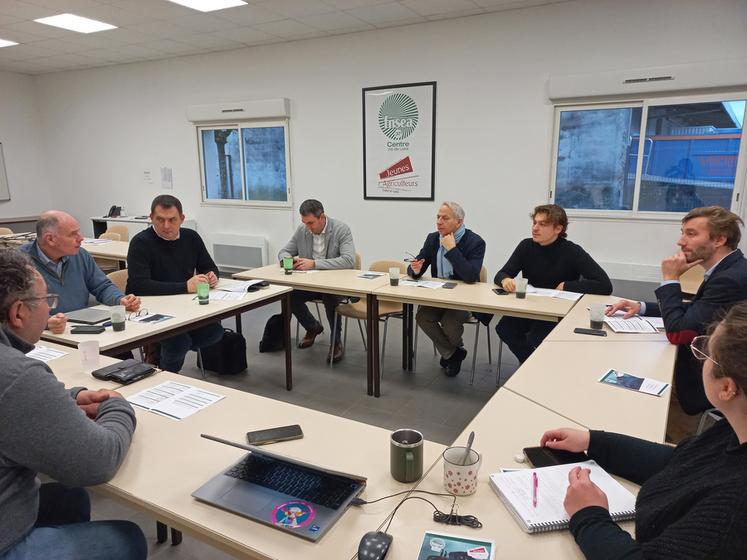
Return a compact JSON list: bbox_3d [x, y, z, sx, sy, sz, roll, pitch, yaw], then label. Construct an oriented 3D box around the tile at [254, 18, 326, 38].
[{"bbox_3d":[-0.930,-2.763,5.965,0.600,0.020,0.600,6,13,27],"label":"tile"}]

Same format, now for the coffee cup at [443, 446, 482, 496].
[{"bbox_3d":[0.226,0.472,1.343,0.112,0.086,0.087,-12,16,-43],"label":"coffee cup"}]

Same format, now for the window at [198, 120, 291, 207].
[{"bbox_3d":[-1.710,-1.514,7.065,1.490,1.060,0.080,6,13,27],"label":"window"}]

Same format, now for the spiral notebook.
[{"bbox_3d":[0.482,0.531,1.349,0.312,0.018,0.225,-3,12,-12],"label":"spiral notebook"}]

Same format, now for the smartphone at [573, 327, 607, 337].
[{"bbox_3d":[1.049,0.250,2.602,0.150,0.009,0.075,6,13,30],"label":"smartphone"}]

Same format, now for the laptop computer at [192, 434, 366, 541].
[{"bbox_3d":[-0.230,0.457,1.313,0.355,0.152,0.238,6,13,27],"label":"laptop computer"}]

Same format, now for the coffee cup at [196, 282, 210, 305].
[{"bbox_3d":[-1.014,0.086,3.223,0.073,0.114,0.073,0,11,0],"label":"coffee cup"}]

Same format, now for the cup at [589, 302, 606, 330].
[{"bbox_3d":[1.138,0.184,2.717,0.078,0.124,0.078,6,14,28],"label":"cup"}]

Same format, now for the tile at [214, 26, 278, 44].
[{"bbox_3d":[-1.475,-2.784,6.115,0.600,0.020,0.600,6,13,28],"label":"tile"}]

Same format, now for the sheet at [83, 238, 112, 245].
[{"bbox_3d":[-2.982,-0.417,5.826,0.297,0.004,0.210,11,16,42],"label":"sheet"}]

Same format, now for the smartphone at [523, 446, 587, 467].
[{"bbox_3d":[0.516,0.499,1.516,0.160,0.010,0.080,-1,12,-5],"label":"smartphone"}]

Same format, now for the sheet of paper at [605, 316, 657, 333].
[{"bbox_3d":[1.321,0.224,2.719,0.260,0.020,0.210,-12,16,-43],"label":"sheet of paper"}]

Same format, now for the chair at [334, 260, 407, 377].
[{"bbox_3d":[-0.004,0.279,4.251,0.470,0.800,0.530,7,14,34],"label":"chair"}]

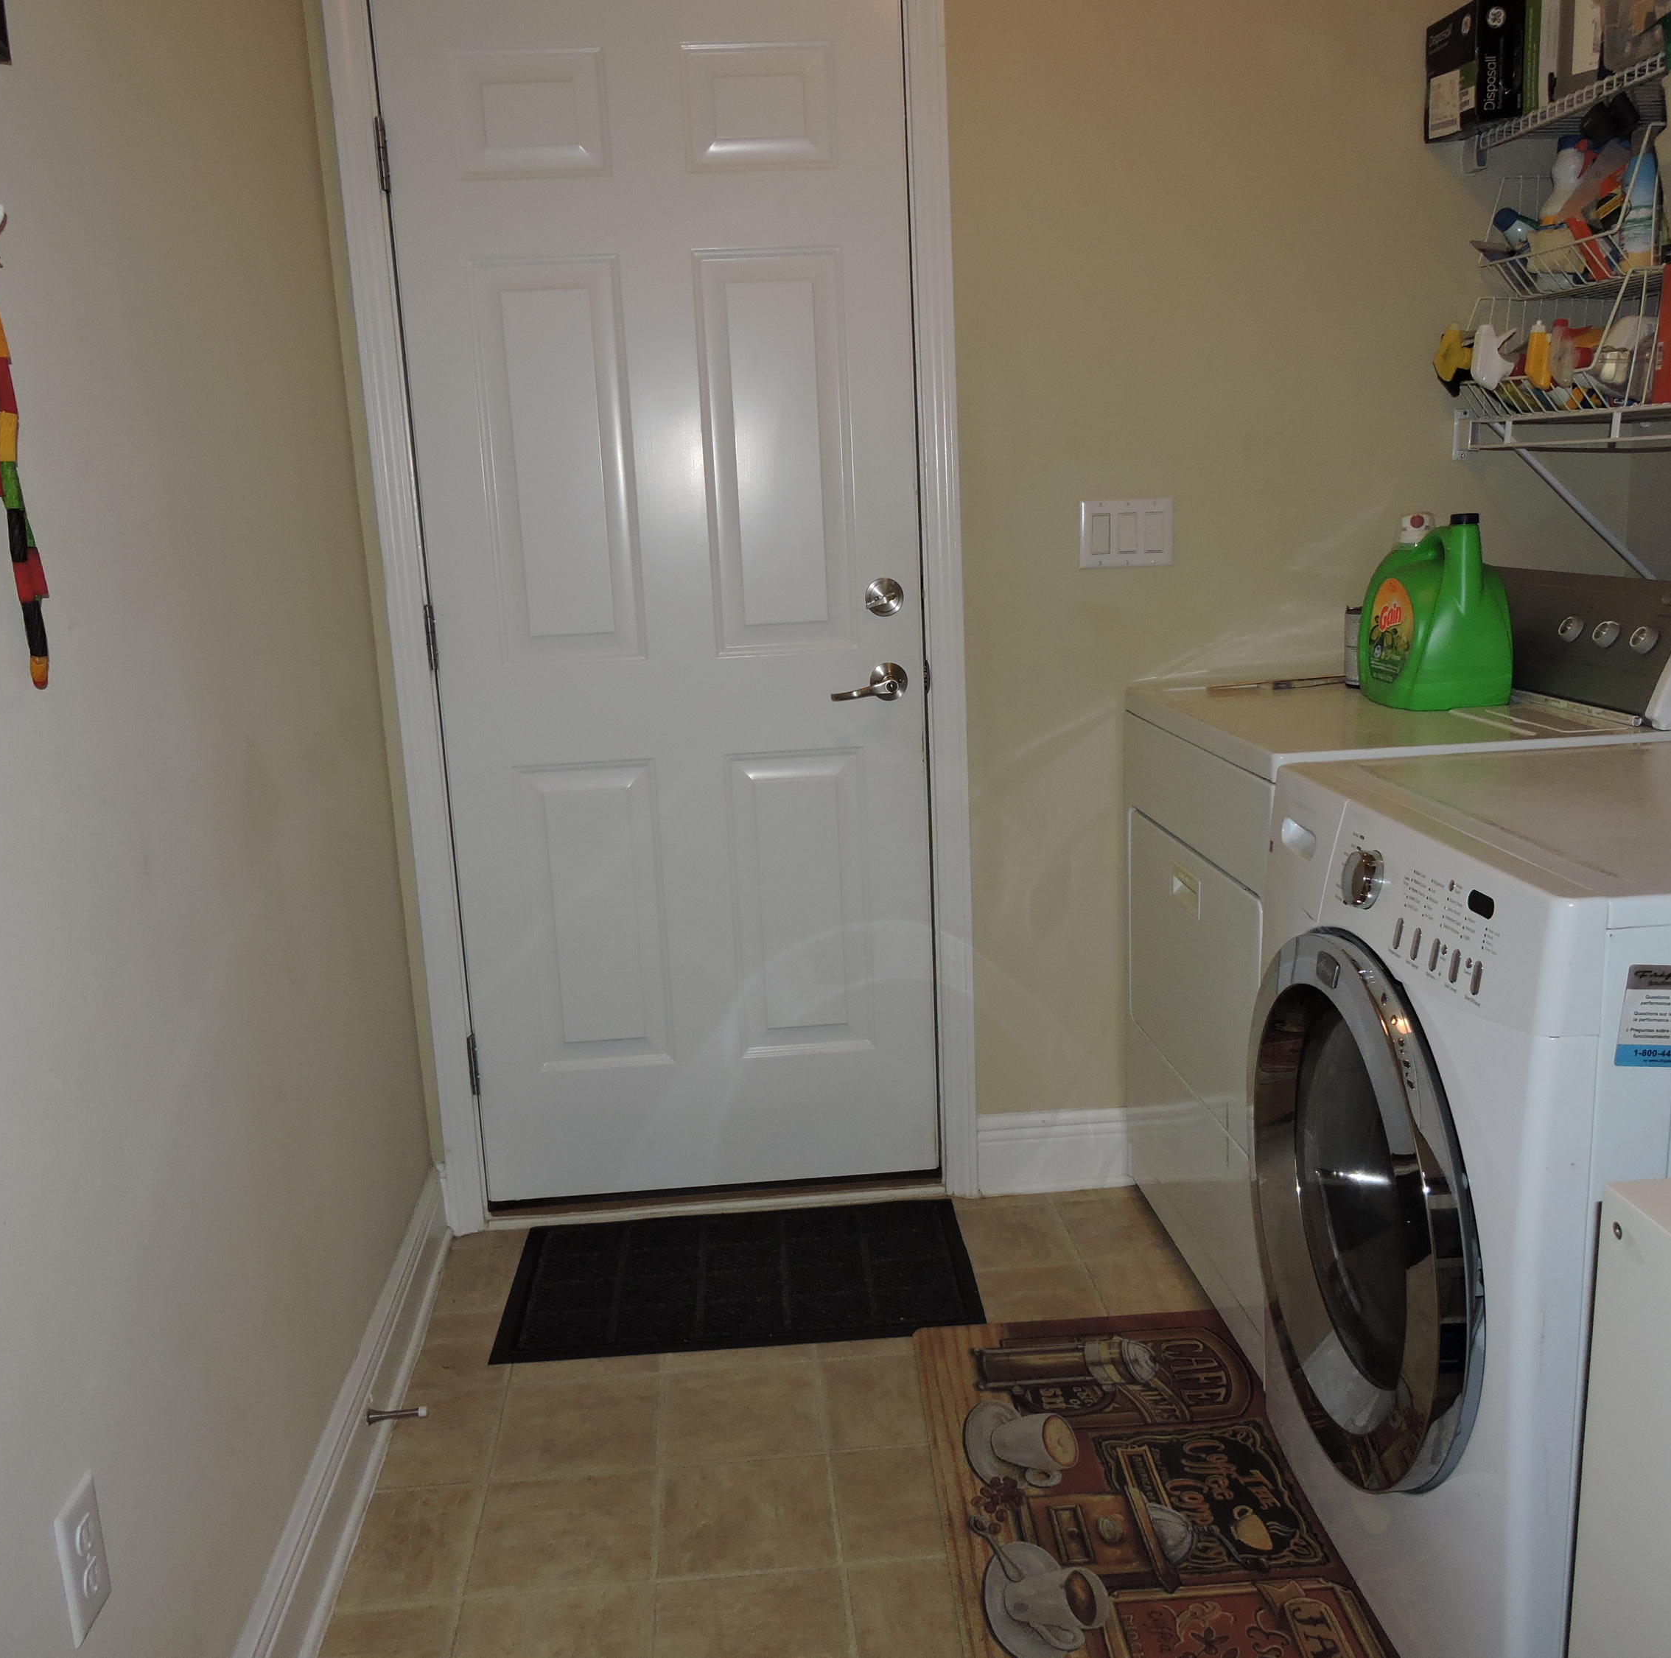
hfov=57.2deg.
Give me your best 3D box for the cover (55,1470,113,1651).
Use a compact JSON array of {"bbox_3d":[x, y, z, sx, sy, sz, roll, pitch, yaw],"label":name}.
[{"bbox_3d":[-0.592,0.576,1.209,0.007,0.115,0.070,-3,13,-5],"label":"cover"}]

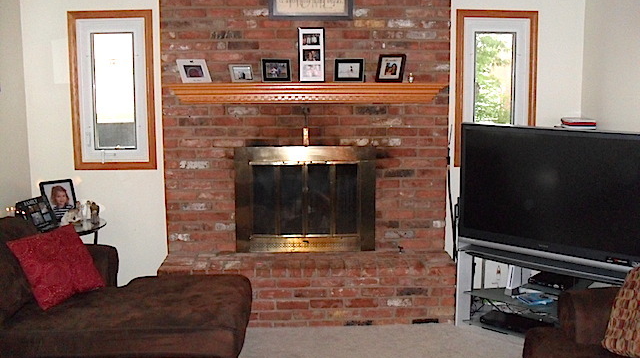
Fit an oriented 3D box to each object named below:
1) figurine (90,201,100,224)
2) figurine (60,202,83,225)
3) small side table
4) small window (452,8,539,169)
[{"bbox_3d":[-1.466,0.223,4.215,0.060,0.137,0.050,-2,7,-16],"label":"figurine"},{"bbox_3d":[-1.597,0.229,4.149,0.135,0.145,0.080,-2,7,-16],"label":"figurine"},{"bbox_3d":[-1.681,0.625,4.170,0.600,0.650,0.600,-1,7,-2],"label":"small side table"},{"bbox_3d":[1.264,-0.642,4.658,0.587,1.110,0.080,-1,7,-2],"label":"small window"}]

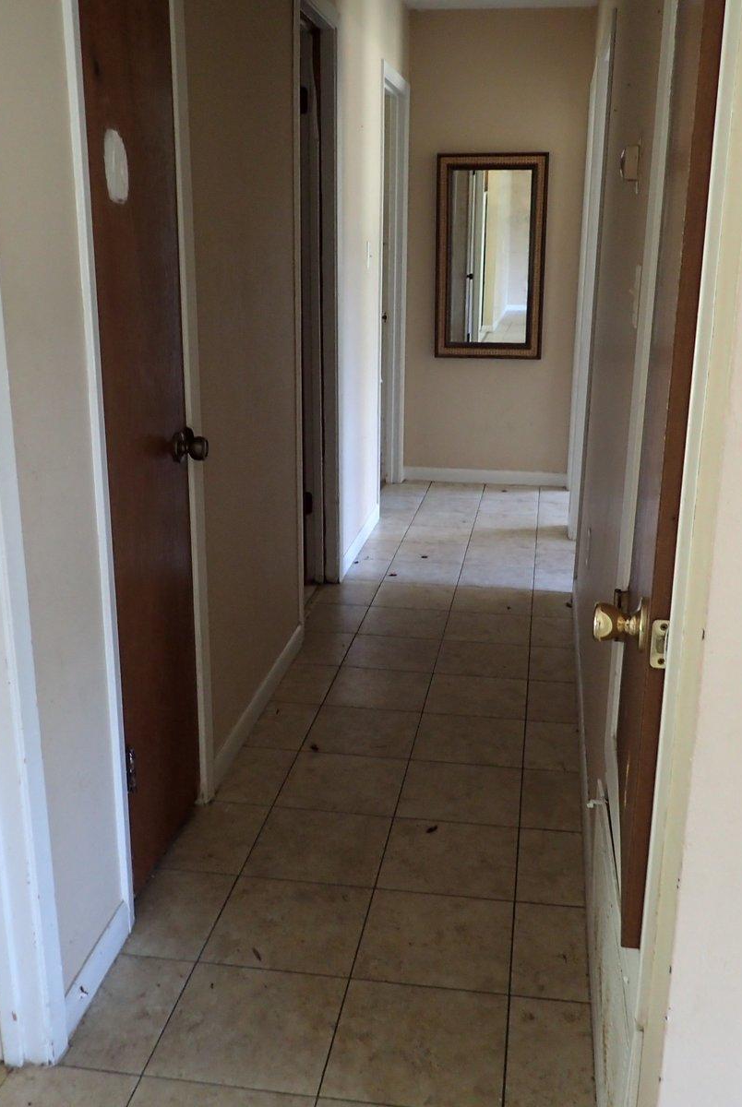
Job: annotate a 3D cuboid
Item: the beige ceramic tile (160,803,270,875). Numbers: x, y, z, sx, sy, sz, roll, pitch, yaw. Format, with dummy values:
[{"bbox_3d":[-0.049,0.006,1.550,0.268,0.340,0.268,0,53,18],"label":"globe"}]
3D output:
[{"bbox_3d":[-0.365,0.679,2.549,0.193,0.010,0.300,3,17,9],"label":"beige ceramic tile"}]

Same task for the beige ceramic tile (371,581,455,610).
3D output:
[{"bbox_3d":[0.176,0.174,4.235,0.304,0.010,0.299,3,17,9],"label":"beige ceramic tile"}]

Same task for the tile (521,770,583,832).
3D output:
[{"bbox_3d":[0.461,0.634,2.725,0.145,0.010,0.299,3,17,9],"label":"tile"}]

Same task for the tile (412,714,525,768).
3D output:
[{"bbox_3d":[0.284,0.536,3.046,0.305,0.010,0.299,3,17,9],"label":"tile"}]

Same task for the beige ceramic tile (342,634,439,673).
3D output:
[{"bbox_3d":[0.077,0.347,3.651,0.303,0.010,0.300,3,17,9],"label":"beige ceramic tile"}]

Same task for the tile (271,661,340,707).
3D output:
[{"bbox_3d":[-0.206,0.422,3.403,0.166,0.010,0.300,3,17,9],"label":"tile"}]

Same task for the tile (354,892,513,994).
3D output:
[{"bbox_3d":[0.137,0.796,2.191,0.305,0.010,0.299,3,17,9],"label":"tile"}]

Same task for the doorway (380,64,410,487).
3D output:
[{"bbox_3d":[0.059,-1.286,5.420,0.130,2.100,0.888,3,17,9],"label":"doorway"}]

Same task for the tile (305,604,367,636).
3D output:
[{"bbox_3d":[-0.135,0.248,3.990,0.220,0.010,0.299,3,17,9],"label":"tile"}]

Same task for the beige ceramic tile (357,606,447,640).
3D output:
[{"bbox_3d":[0.125,0.261,3.937,0.303,0.010,0.300,3,17,9],"label":"beige ceramic tile"}]

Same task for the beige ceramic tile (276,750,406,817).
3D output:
[{"bbox_3d":[-0.069,0.604,2.795,0.303,0.010,0.300,3,17,9],"label":"beige ceramic tile"}]

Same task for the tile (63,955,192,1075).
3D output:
[{"bbox_3d":[-0.450,0.853,1.986,0.161,0.010,0.299,3,17,9],"label":"tile"}]

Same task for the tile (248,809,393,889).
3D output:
[{"bbox_3d":[-0.117,0.690,2.510,0.303,0.010,0.300,3,17,9],"label":"tile"}]

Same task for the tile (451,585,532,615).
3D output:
[{"bbox_3d":[0.476,0.189,4.175,0.303,0.010,0.300,3,17,9],"label":"tile"}]

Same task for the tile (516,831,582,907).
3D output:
[{"bbox_3d":[0.412,0.718,2.437,0.147,0.010,0.299,3,17,9],"label":"tile"}]

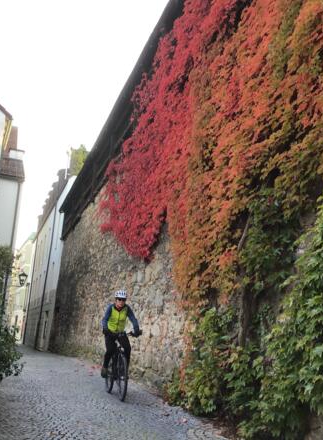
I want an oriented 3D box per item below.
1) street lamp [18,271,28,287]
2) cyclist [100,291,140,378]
[{"bbox_3d":[-6.433,2.750,24.500,0.440,0.700,0.440,7,-13,-16],"label":"street lamp"},{"bbox_3d":[-0.647,1.814,8.400,0.620,1.400,0.850,7,-12,-15],"label":"cyclist"}]

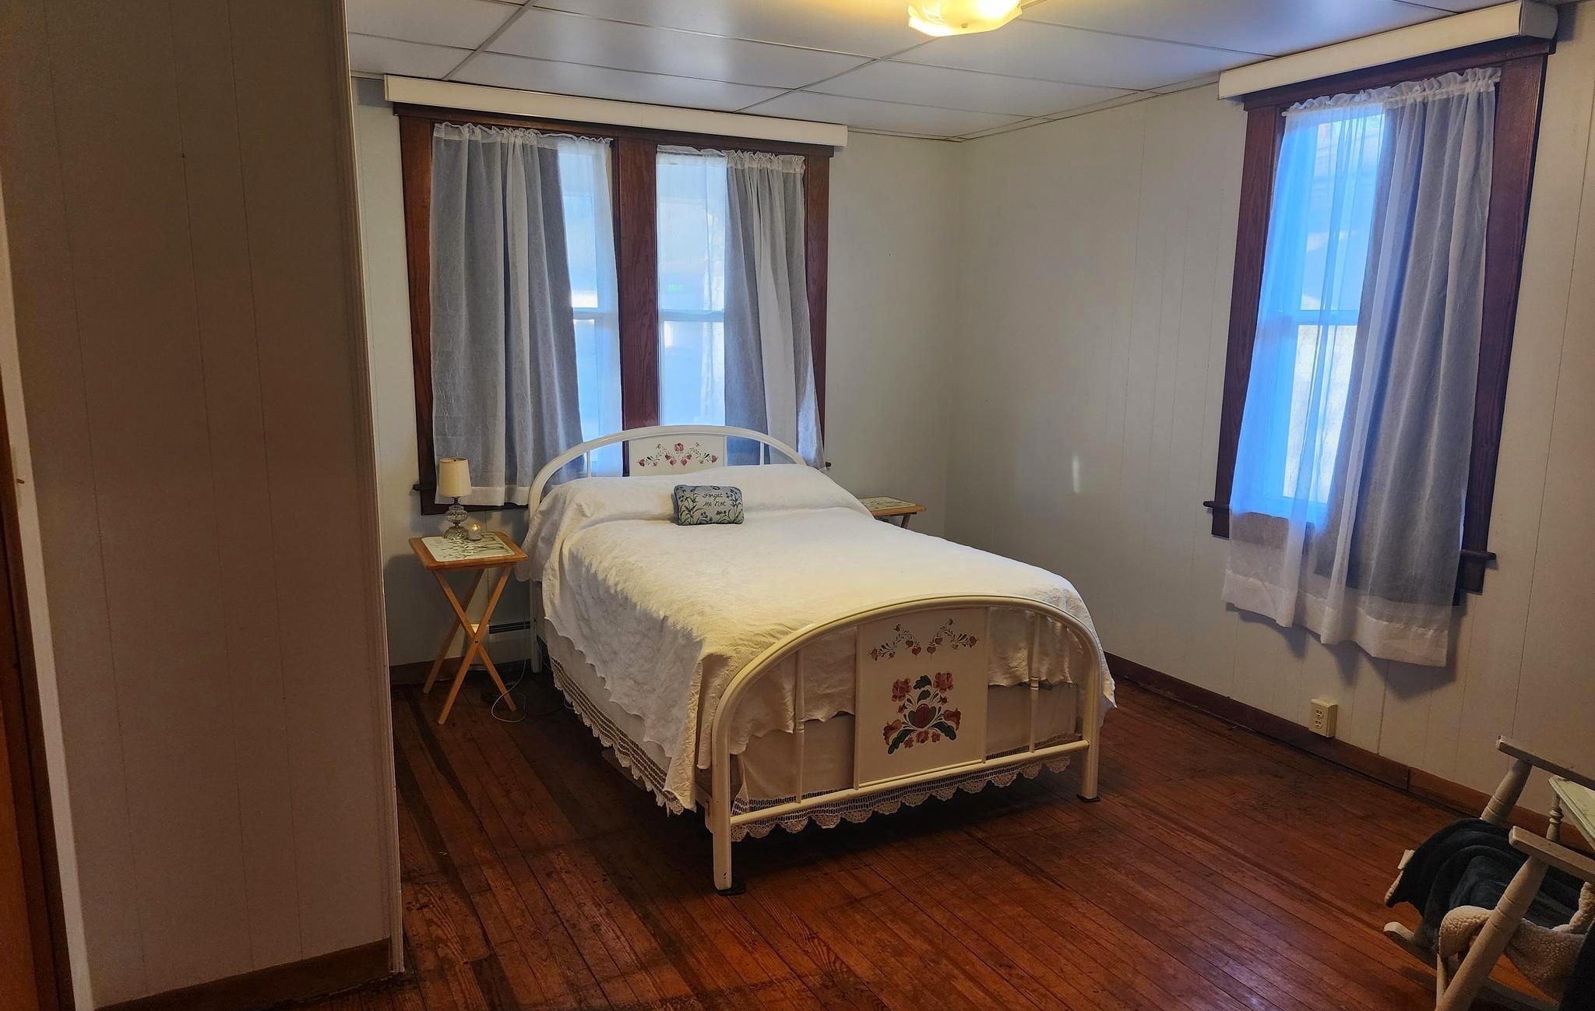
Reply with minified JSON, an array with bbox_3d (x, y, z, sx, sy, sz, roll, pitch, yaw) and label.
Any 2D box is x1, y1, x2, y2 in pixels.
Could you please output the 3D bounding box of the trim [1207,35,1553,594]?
[{"bbox_3d":[1.877,-0.610,3.594,0.065,1.620,1.080,-5,12,-28],"label":"trim"}]

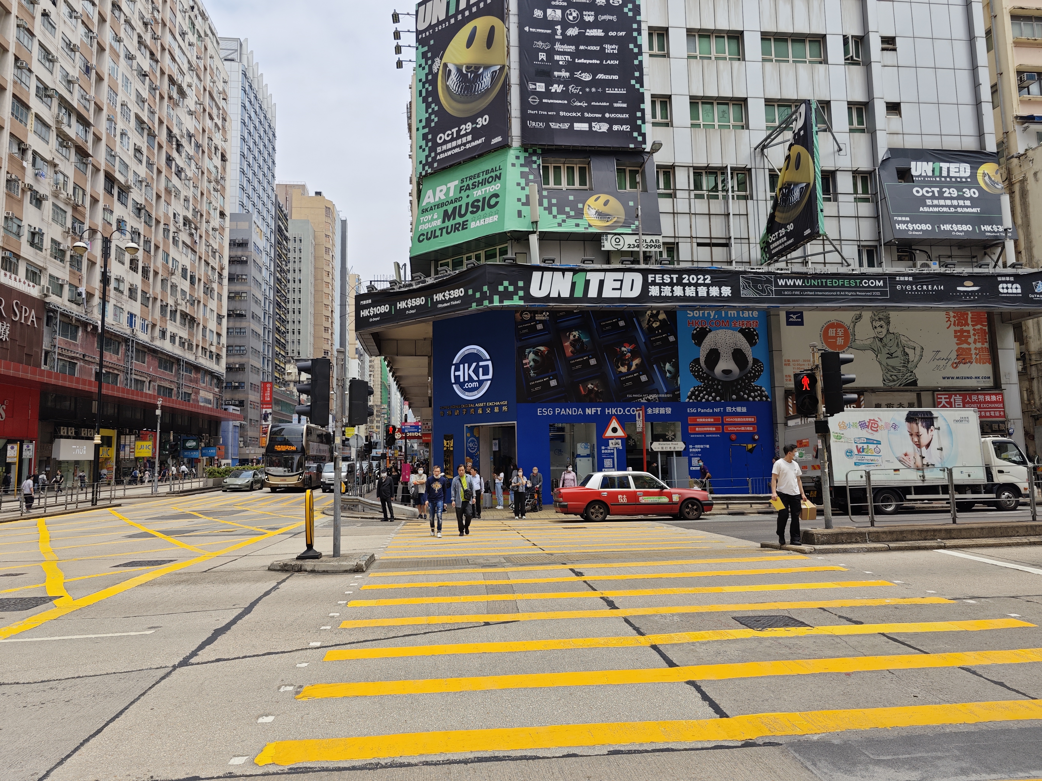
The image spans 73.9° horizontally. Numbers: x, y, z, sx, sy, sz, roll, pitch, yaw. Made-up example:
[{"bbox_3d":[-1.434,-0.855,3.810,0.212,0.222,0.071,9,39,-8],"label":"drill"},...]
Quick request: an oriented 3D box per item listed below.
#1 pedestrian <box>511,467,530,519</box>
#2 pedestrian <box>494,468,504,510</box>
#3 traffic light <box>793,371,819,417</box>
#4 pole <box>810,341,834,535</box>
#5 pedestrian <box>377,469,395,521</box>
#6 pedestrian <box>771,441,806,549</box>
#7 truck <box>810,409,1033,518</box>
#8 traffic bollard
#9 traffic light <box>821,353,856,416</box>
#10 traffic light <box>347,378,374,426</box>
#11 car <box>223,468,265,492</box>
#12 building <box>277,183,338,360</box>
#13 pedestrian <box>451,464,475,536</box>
[{"bbox_3d":[-0.026,3.281,21.977,0.520,1.606,0.400,-1,-6,3],"label":"pedestrian"},{"bbox_3d":[-0.845,3.706,26.250,0.380,1.538,0.420,1,-7,-22],"label":"pedestrian"},{"bbox_3d":[5.290,0.068,12.855,0.370,0.770,0.340,-1,-6,2],"label":"traffic light"},{"bbox_3d":[5.921,0.866,13.593,0.150,3.648,0.150,-1,-6,-6],"label":"pole"},{"bbox_3d":[-4.282,3.320,22.015,0.540,1.594,0.360,-3,-6,14],"label":"pedestrian"},{"bbox_3d":[4.569,1.776,11.820,0.520,1.698,0.360,0,-6,-12],"label":"pedestrian"},{"bbox_3d":[12.324,2.219,21.852,6.560,3.100,2.150,0,-6,-6],"label":"truck"},{"bbox_3d":[-3.490,2.204,11.439,0.370,1.107,0.310,-1,-6,2],"label":"traffic bollard"},{"bbox_3d":[5.935,-0.137,12.926,0.500,1.120,0.370,-1,-6,-1],"label":"traffic light"},{"bbox_3d":[-2.705,0.197,11.649,0.350,0.778,0.310,-4,-7,28],"label":"traffic light"},{"bbox_3d":[-19.421,6.345,48.831,1.850,1.443,4.690,0,-6,-9],"label":"car"},{"bbox_3d":[-61.468,-16.832,192.892,16.500,79.000,21.000,0,-6,-6],"label":"building"},{"bbox_3d":[-1.441,2.677,17.038,0.550,1.710,0.420,-1,-6,-3],"label":"pedestrian"}]

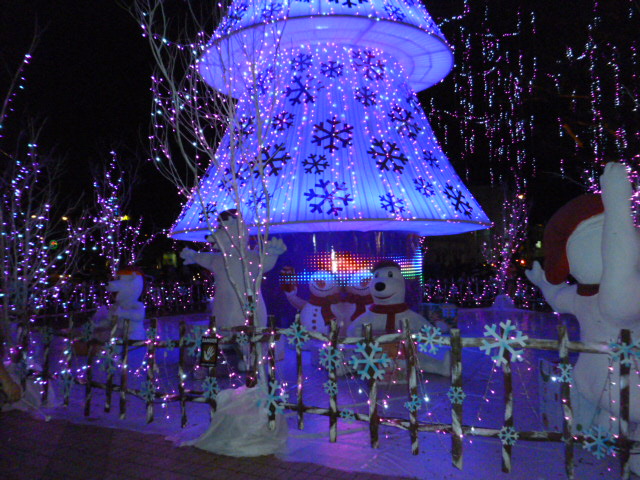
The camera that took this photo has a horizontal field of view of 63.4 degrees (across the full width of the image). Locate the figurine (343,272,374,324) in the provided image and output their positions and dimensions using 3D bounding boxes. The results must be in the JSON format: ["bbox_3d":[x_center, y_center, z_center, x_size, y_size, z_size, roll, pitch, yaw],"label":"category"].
[{"bbox_3d":[0.748,1.117,8.700,0.850,1.150,0.650,-3,-1,0],"label":"figurine"}]

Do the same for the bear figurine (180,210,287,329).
[{"bbox_3d":[-1.161,0.676,6.950,0.900,2.140,1.300,-2,-1,-41],"label":"bear figurine"}]

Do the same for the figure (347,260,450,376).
[{"bbox_3d":[0.957,0.959,6.650,1.350,1.380,1.100,-3,-1,18],"label":"figure"}]

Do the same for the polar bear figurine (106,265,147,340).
[{"bbox_3d":[-3.585,1.203,9.350,1.000,1.380,1.200,-2,-1,-18],"label":"polar bear figurine"}]

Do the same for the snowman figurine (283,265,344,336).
[{"bbox_3d":[-0.118,1.145,8.700,1.050,1.170,0.650,-3,-1,0],"label":"snowman figurine"}]

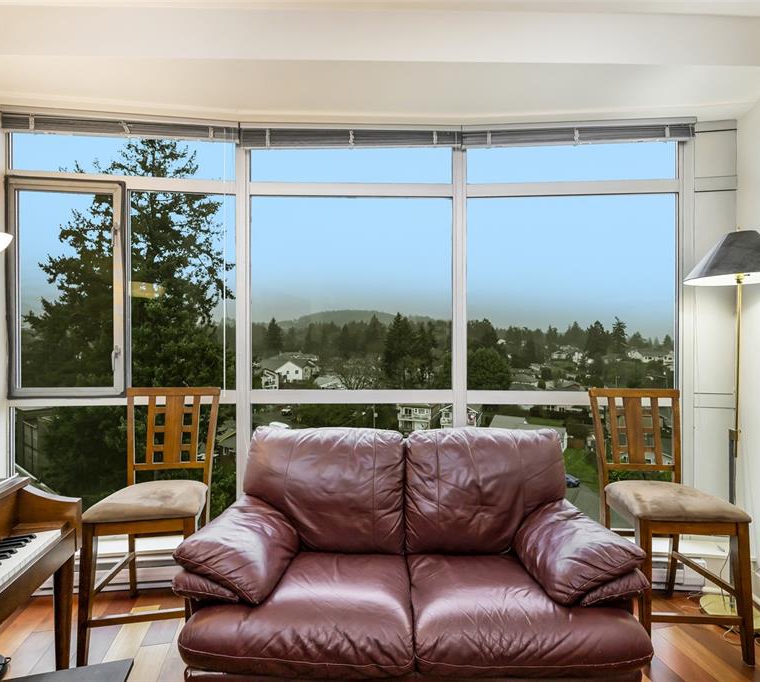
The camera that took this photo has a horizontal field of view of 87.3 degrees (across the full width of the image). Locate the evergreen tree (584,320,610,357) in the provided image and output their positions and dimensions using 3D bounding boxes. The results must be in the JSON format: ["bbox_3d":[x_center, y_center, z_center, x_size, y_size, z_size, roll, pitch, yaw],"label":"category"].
[{"bbox_3d":[92.879,-0.854,170.000,11.100,15.800,11.100,0,0,0],"label":"evergreen tree"}]

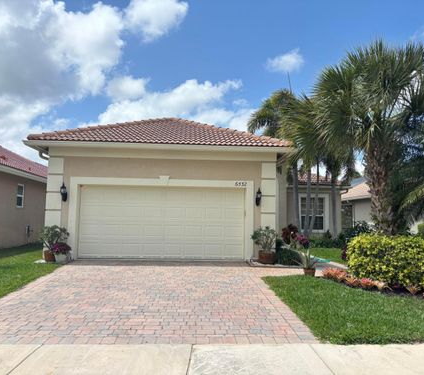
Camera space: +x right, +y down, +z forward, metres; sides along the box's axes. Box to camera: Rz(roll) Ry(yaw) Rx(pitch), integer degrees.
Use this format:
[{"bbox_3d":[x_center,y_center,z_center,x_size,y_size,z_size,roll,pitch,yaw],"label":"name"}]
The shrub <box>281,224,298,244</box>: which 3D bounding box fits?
[{"bbox_3d":[3.021,1.939,14.323,0.780,1.000,0.750,1,-5,-4],"label":"shrub"}]

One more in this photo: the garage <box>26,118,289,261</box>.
[{"bbox_3d":[-1.604,-0.183,14.094,7.600,5.150,7.000,1,-5,-4],"label":"garage"}]

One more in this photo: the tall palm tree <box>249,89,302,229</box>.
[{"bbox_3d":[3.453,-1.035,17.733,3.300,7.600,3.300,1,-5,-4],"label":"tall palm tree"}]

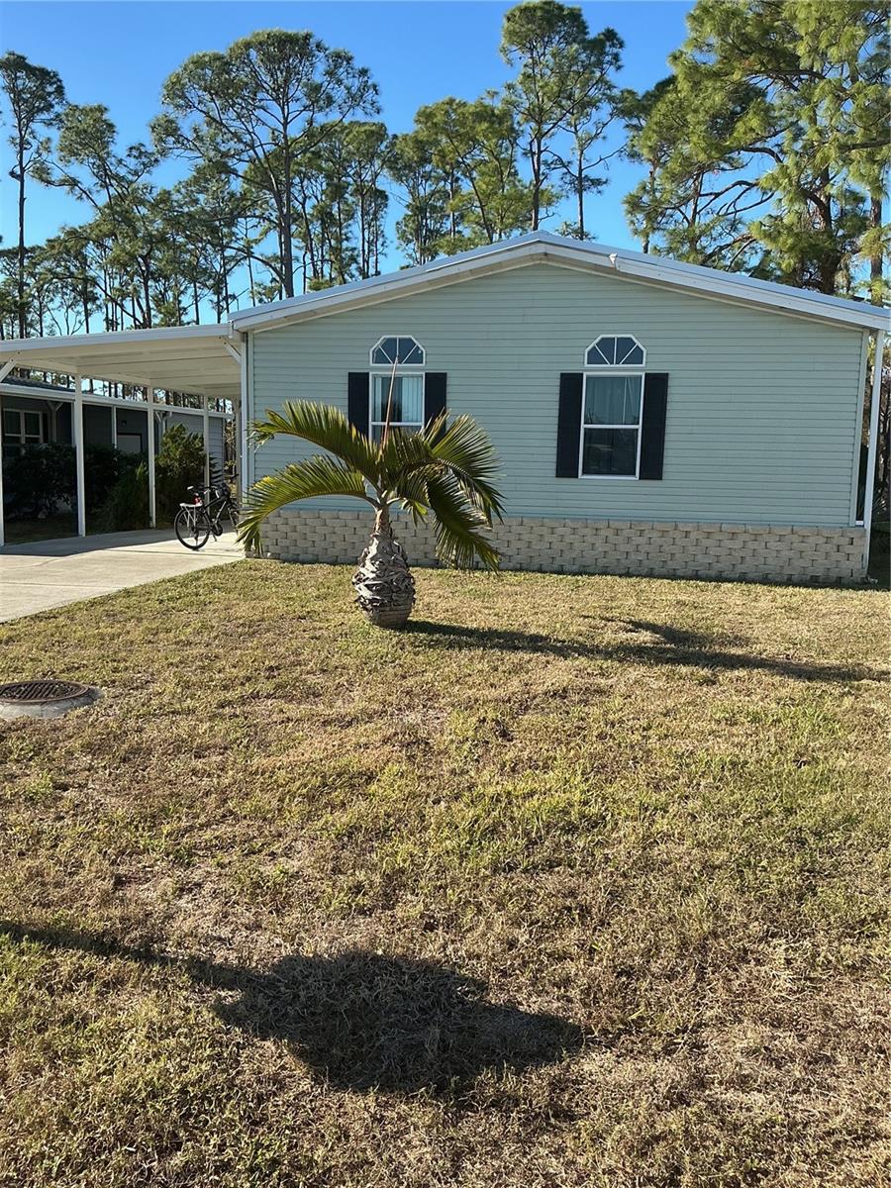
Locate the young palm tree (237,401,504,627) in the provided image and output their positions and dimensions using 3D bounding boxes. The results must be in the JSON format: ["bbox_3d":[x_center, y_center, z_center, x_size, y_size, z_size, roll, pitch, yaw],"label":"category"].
[{"bbox_3d":[-0.670,-0.765,9.050,2.420,2.050,2.050,1,8,0],"label":"young palm tree"}]

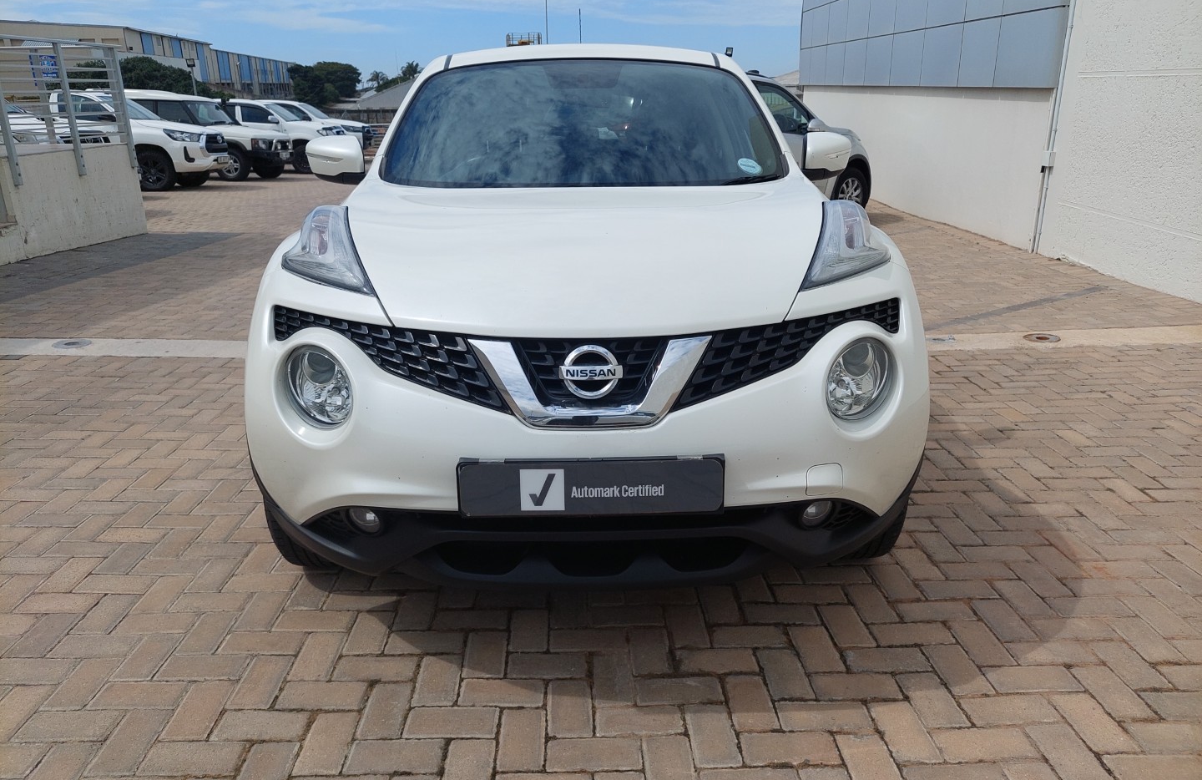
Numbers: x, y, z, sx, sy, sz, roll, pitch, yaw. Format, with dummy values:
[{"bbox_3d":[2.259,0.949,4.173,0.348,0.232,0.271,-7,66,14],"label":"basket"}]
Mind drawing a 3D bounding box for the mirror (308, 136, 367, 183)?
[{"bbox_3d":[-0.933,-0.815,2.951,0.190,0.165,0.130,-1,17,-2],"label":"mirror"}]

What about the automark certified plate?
[{"bbox_3d":[-0.019,0.191,1.644,0.525,0.125,0.020,-1,12,-2],"label":"automark certified plate"}]

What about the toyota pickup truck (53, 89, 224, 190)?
[{"bbox_3d":[-10.000,-4.780,16.080,5.250,1.800,1.850,-1,18,-2],"label":"toyota pickup truck"}]

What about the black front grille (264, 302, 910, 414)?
[{"bbox_3d":[-0.029,-0.079,1.754,1.410,0.180,0.310,-1,17,-2],"label":"black front grille"}]

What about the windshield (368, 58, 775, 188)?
[{"bbox_3d":[-0.075,-0.849,2.742,1.280,0.150,0.820,-1,46,-2],"label":"windshield"}]

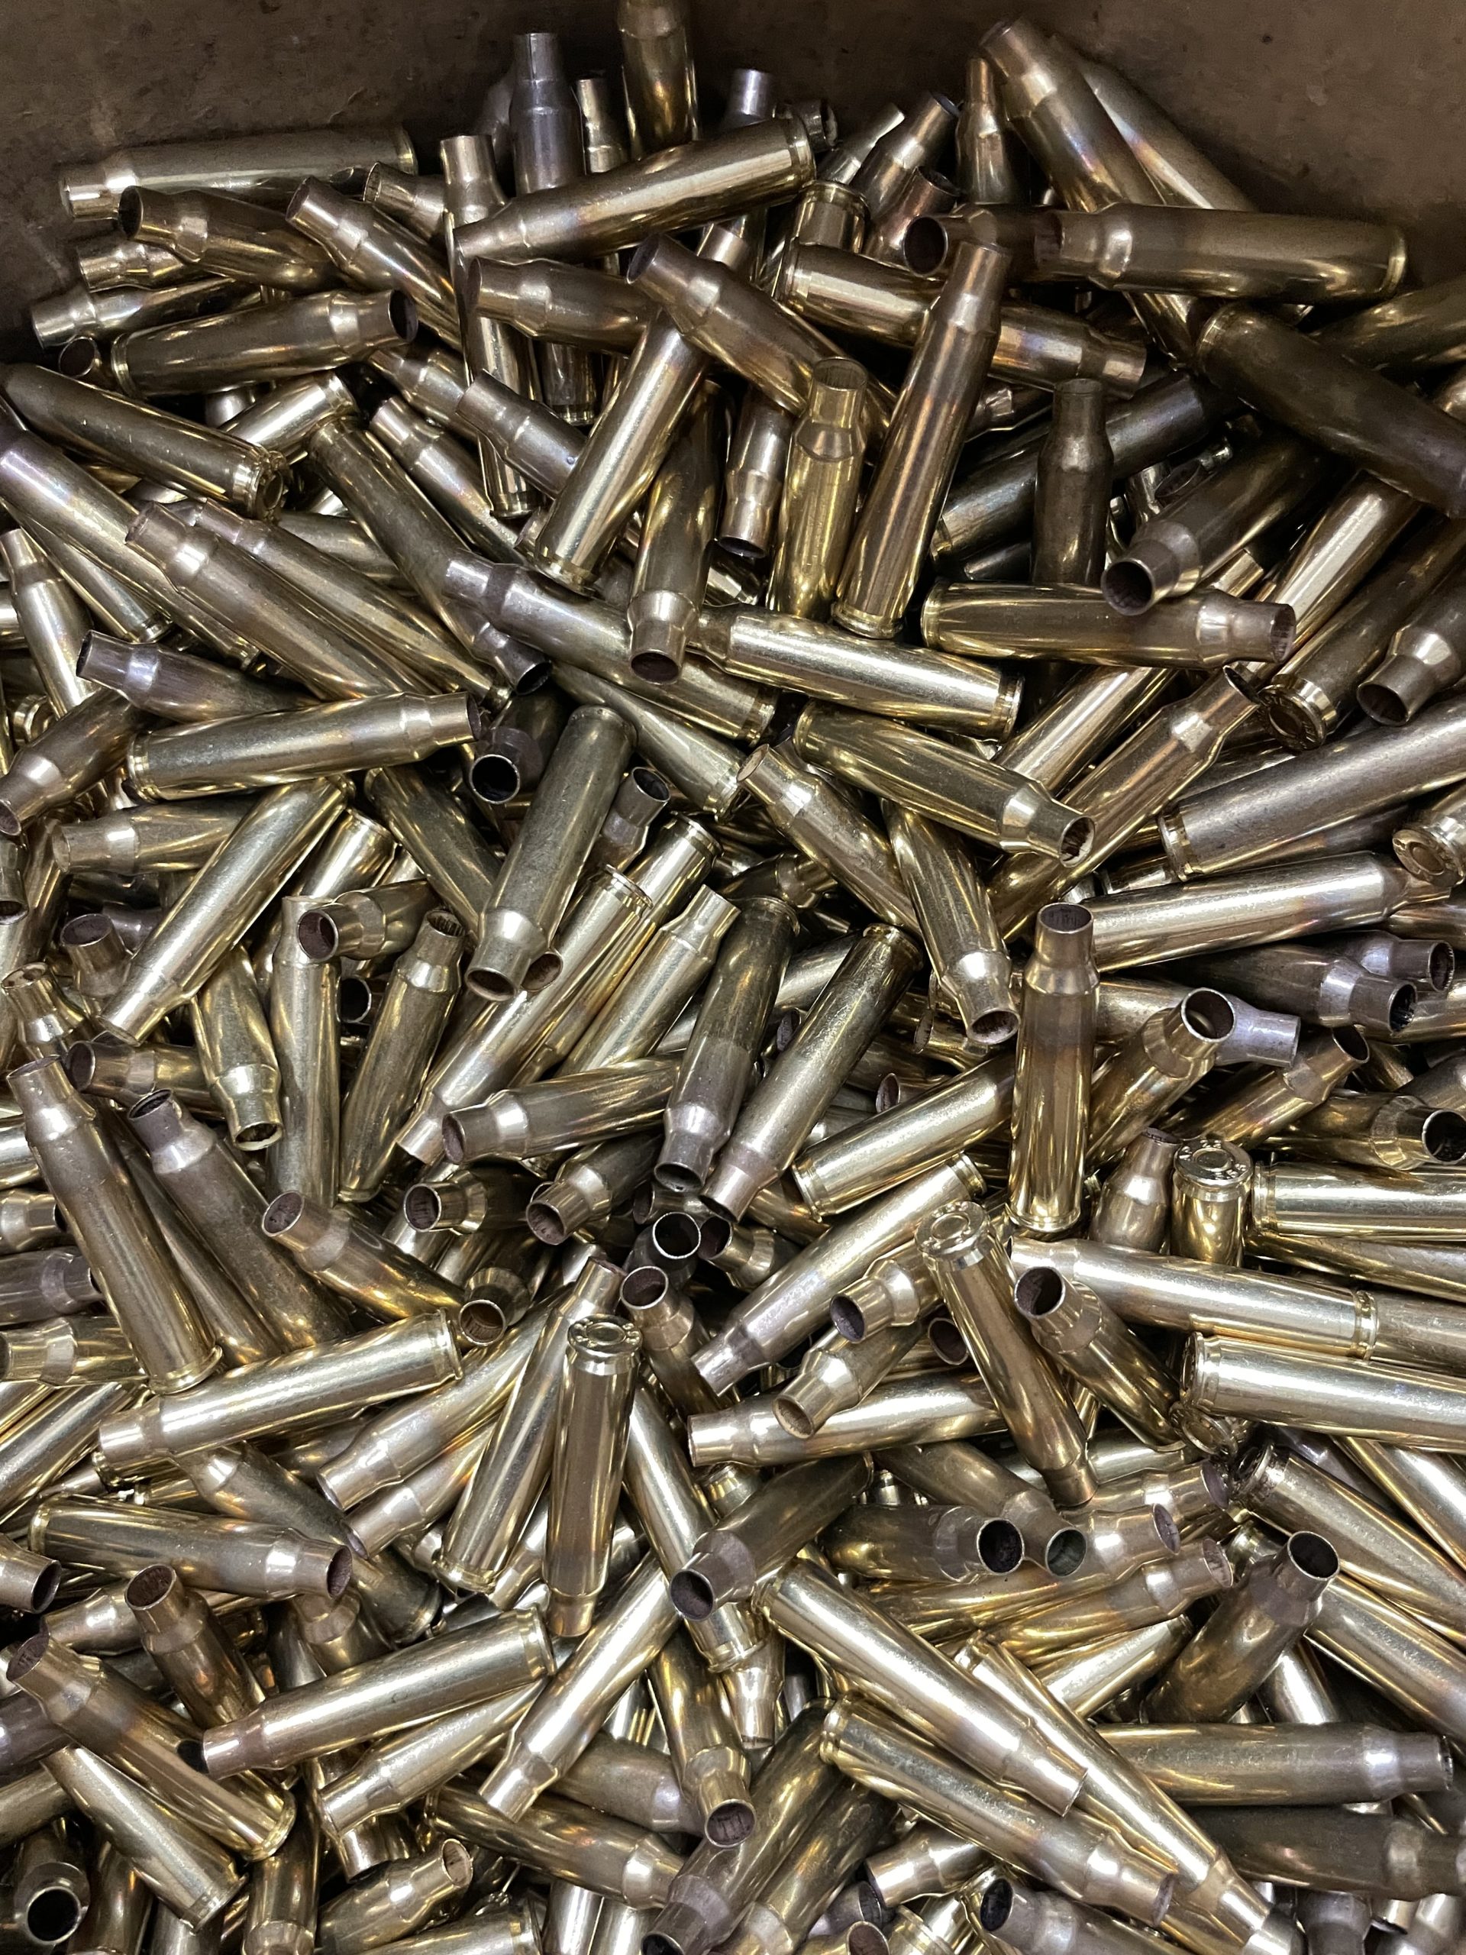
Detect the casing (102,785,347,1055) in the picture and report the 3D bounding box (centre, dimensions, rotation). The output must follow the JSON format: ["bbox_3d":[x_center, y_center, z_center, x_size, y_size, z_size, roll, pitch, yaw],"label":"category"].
[{"bbox_3d":[-0.068,-0.011,0.197,0.010,0.010,0.045,29,67,5],"label":"casing"}]

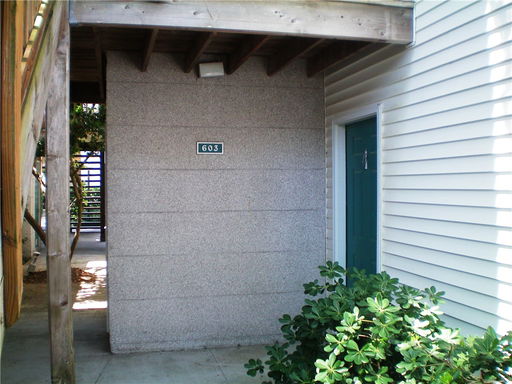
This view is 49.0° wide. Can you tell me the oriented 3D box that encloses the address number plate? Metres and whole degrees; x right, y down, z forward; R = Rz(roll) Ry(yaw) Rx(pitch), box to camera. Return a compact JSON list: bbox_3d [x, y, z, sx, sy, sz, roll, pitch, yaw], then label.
[{"bbox_3d":[-0.437,-0.416,5.389,0.256,0.120,0.020,-1,1,-13],"label":"address number plate"}]

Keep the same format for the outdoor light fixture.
[{"bbox_3d":[-0.423,-1.146,5.331,0.230,0.125,0.110,-5,2,-13],"label":"outdoor light fixture"}]

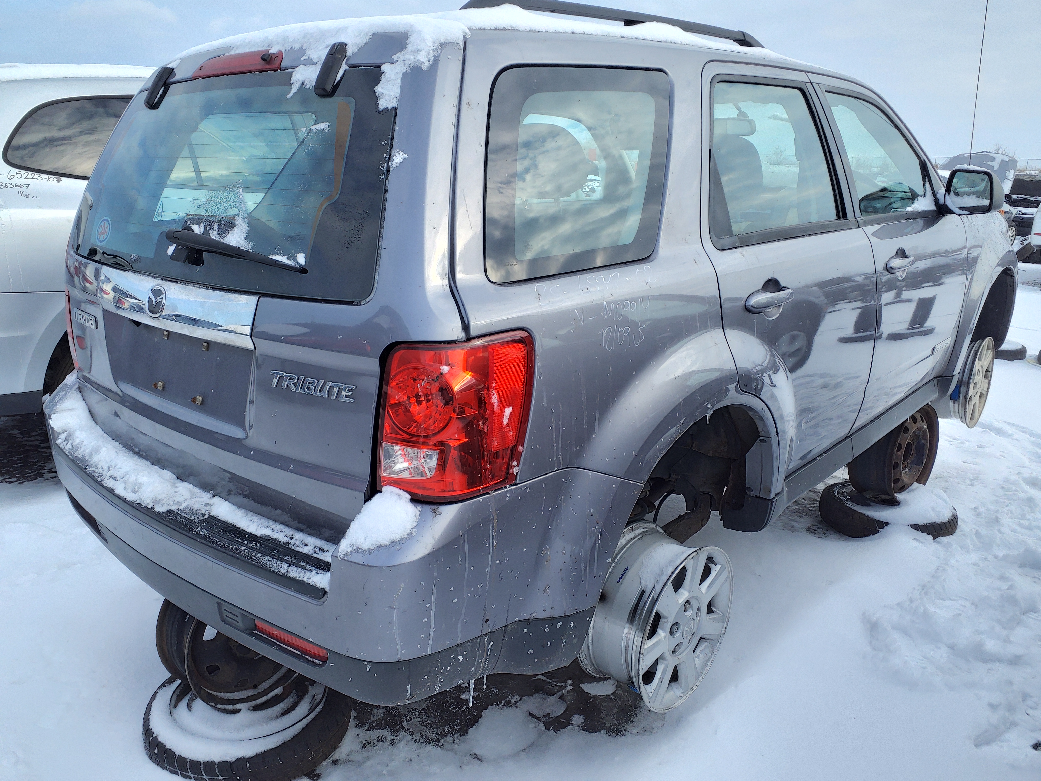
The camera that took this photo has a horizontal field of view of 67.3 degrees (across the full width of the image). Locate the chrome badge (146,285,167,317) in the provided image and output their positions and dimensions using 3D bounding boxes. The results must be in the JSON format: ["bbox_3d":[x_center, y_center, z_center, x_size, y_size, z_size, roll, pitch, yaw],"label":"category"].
[{"bbox_3d":[-0.792,-0.195,1.700,0.104,0.080,0.015,13,16,40],"label":"chrome badge"}]

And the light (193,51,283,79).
[{"bbox_3d":[-0.637,-0.726,1.756,0.380,0.045,0.050,13,10,40],"label":"light"}]

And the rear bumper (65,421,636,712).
[{"bbox_3d":[-0.633,0.221,2.006,1.790,0.435,0.640,13,22,40],"label":"rear bumper"}]

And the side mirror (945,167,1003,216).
[{"bbox_3d":[1.732,-0.761,2.975,0.200,0.160,0.130,13,22,40],"label":"side mirror"}]

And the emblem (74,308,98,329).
[{"bbox_3d":[-1.157,-0.190,2.081,0.165,0.036,0.012,14,17,43],"label":"emblem"}]

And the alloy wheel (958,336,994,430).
[{"bbox_3d":[2.158,-0.055,3.857,0.200,0.443,0.443,14,21,41],"label":"alloy wheel"}]

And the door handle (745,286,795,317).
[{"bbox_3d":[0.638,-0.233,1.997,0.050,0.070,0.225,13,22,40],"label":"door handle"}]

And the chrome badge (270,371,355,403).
[{"bbox_3d":[-0.376,-0.013,1.412,0.215,0.035,0.012,11,14,33],"label":"chrome badge"}]

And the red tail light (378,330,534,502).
[{"bbox_3d":[-0.123,0.035,1.357,0.205,0.285,0.260,13,22,40],"label":"red tail light"}]

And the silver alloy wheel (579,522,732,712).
[{"bbox_3d":[0.363,0.595,2.081,0.203,0.441,0.441,16,23,42],"label":"silver alloy wheel"}]

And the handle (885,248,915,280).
[{"bbox_3d":[1.319,-0.442,2.710,0.050,0.080,0.220,13,22,40],"label":"handle"}]

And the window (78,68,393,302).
[{"bbox_3d":[-0.700,-0.473,1.739,1.340,0.450,0.085,13,-4,40],"label":"window"}]

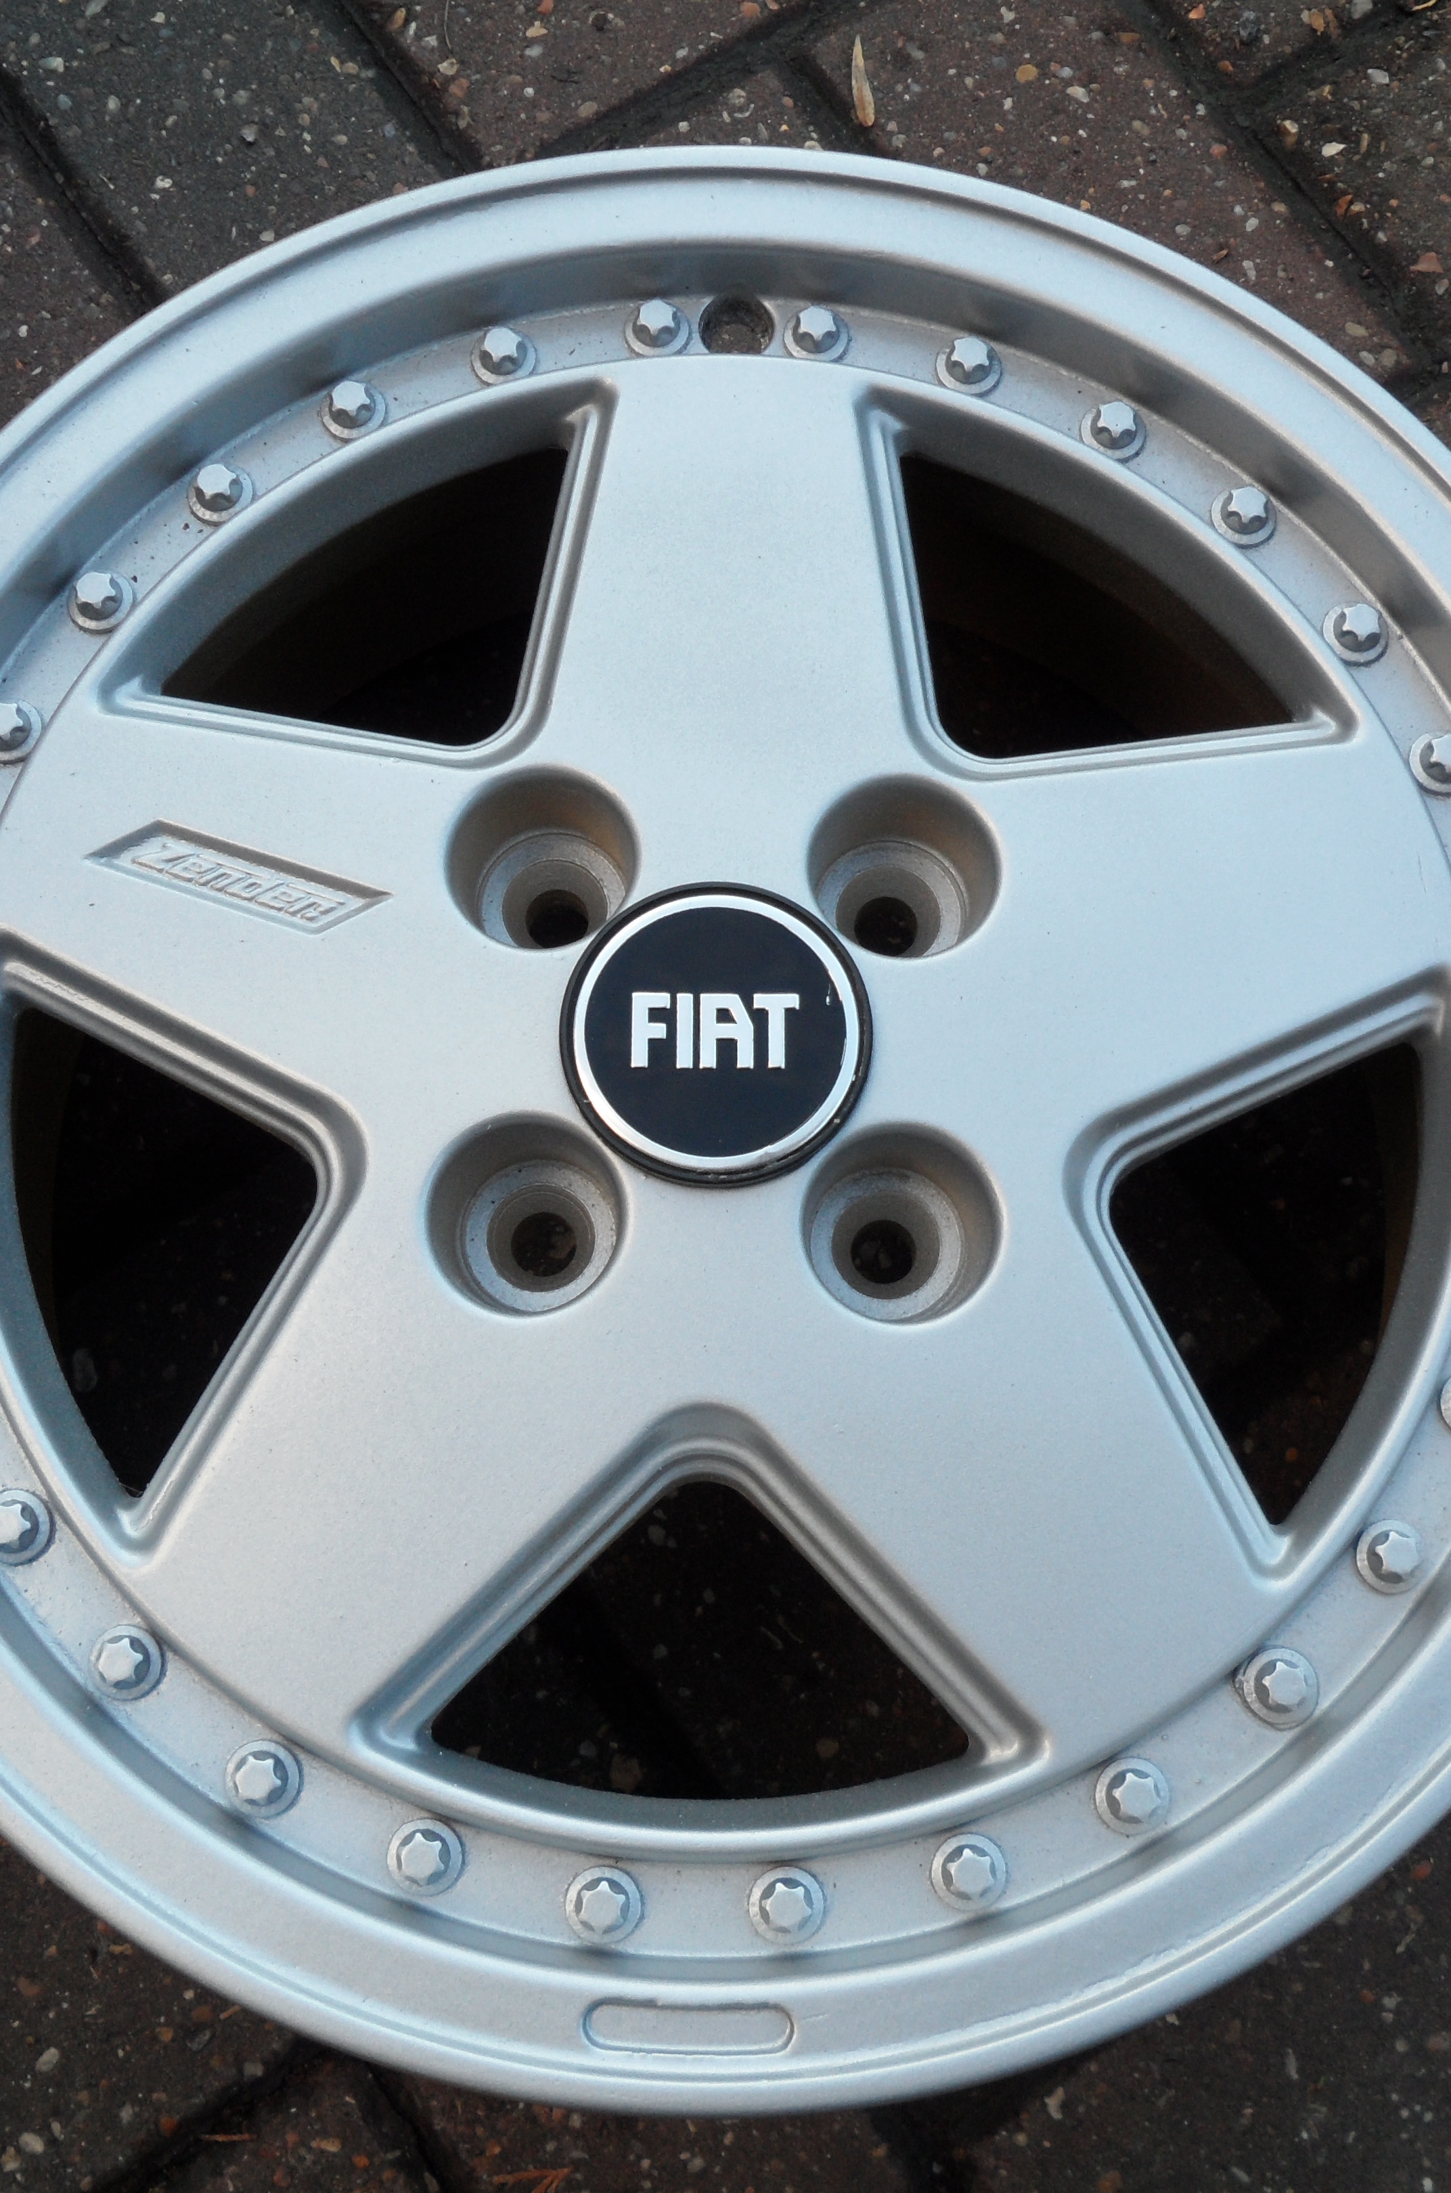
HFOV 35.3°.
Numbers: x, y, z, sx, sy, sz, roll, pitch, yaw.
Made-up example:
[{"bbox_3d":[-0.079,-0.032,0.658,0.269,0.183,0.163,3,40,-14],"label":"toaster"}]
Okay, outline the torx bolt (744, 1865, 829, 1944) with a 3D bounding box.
[{"bbox_3d":[0.011,0.149,0.421,0.013,0.007,0.013,0,77,0],"label":"torx bolt"}]

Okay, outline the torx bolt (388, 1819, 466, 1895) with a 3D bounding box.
[{"bbox_3d":[-0.055,0.140,0.418,0.014,0.007,0.014,0,77,0],"label":"torx bolt"}]

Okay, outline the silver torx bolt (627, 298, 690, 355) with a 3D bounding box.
[{"bbox_3d":[-0.015,-0.166,0.491,0.013,0.007,0.013,0,77,0],"label":"silver torx bolt"}]

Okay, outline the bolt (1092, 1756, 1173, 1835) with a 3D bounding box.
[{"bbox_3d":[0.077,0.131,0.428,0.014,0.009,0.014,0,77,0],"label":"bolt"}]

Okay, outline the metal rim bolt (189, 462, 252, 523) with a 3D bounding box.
[{"bbox_3d":[-0.106,-0.127,0.479,0.014,0.007,0.014,0,77,0],"label":"metal rim bolt"}]

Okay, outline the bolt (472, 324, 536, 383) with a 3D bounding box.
[{"bbox_3d":[-0.047,-0.159,0.486,0.014,0.007,0.014,0,77,0],"label":"bolt"}]

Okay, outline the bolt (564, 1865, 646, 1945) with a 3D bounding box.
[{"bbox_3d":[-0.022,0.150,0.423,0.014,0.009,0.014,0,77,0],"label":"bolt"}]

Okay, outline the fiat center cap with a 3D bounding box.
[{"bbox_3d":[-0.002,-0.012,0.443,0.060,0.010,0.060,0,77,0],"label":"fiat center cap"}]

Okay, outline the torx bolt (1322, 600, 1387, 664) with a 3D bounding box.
[{"bbox_3d":[0.132,-0.097,0.477,0.013,0.007,0.013,0,77,0],"label":"torx bolt"}]

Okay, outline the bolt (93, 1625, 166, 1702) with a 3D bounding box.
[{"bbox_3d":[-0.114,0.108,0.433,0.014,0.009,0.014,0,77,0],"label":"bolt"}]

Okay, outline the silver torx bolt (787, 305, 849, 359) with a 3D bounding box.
[{"bbox_3d":[0.019,-0.164,0.487,0.014,0.007,0.014,0,77,0],"label":"silver torx bolt"}]

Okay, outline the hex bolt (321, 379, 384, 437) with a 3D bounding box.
[{"bbox_3d":[-0.079,-0.147,0.486,0.013,0.007,0.013,0,77,0],"label":"hex bolt"}]

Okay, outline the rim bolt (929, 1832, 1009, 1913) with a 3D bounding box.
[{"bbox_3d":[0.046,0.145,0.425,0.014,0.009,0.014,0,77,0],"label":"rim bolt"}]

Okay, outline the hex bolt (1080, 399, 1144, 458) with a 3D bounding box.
[{"bbox_3d":[0.082,-0.142,0.482,0.014,0.007,0.014,0,77,0],"label":"hex bolt"}]

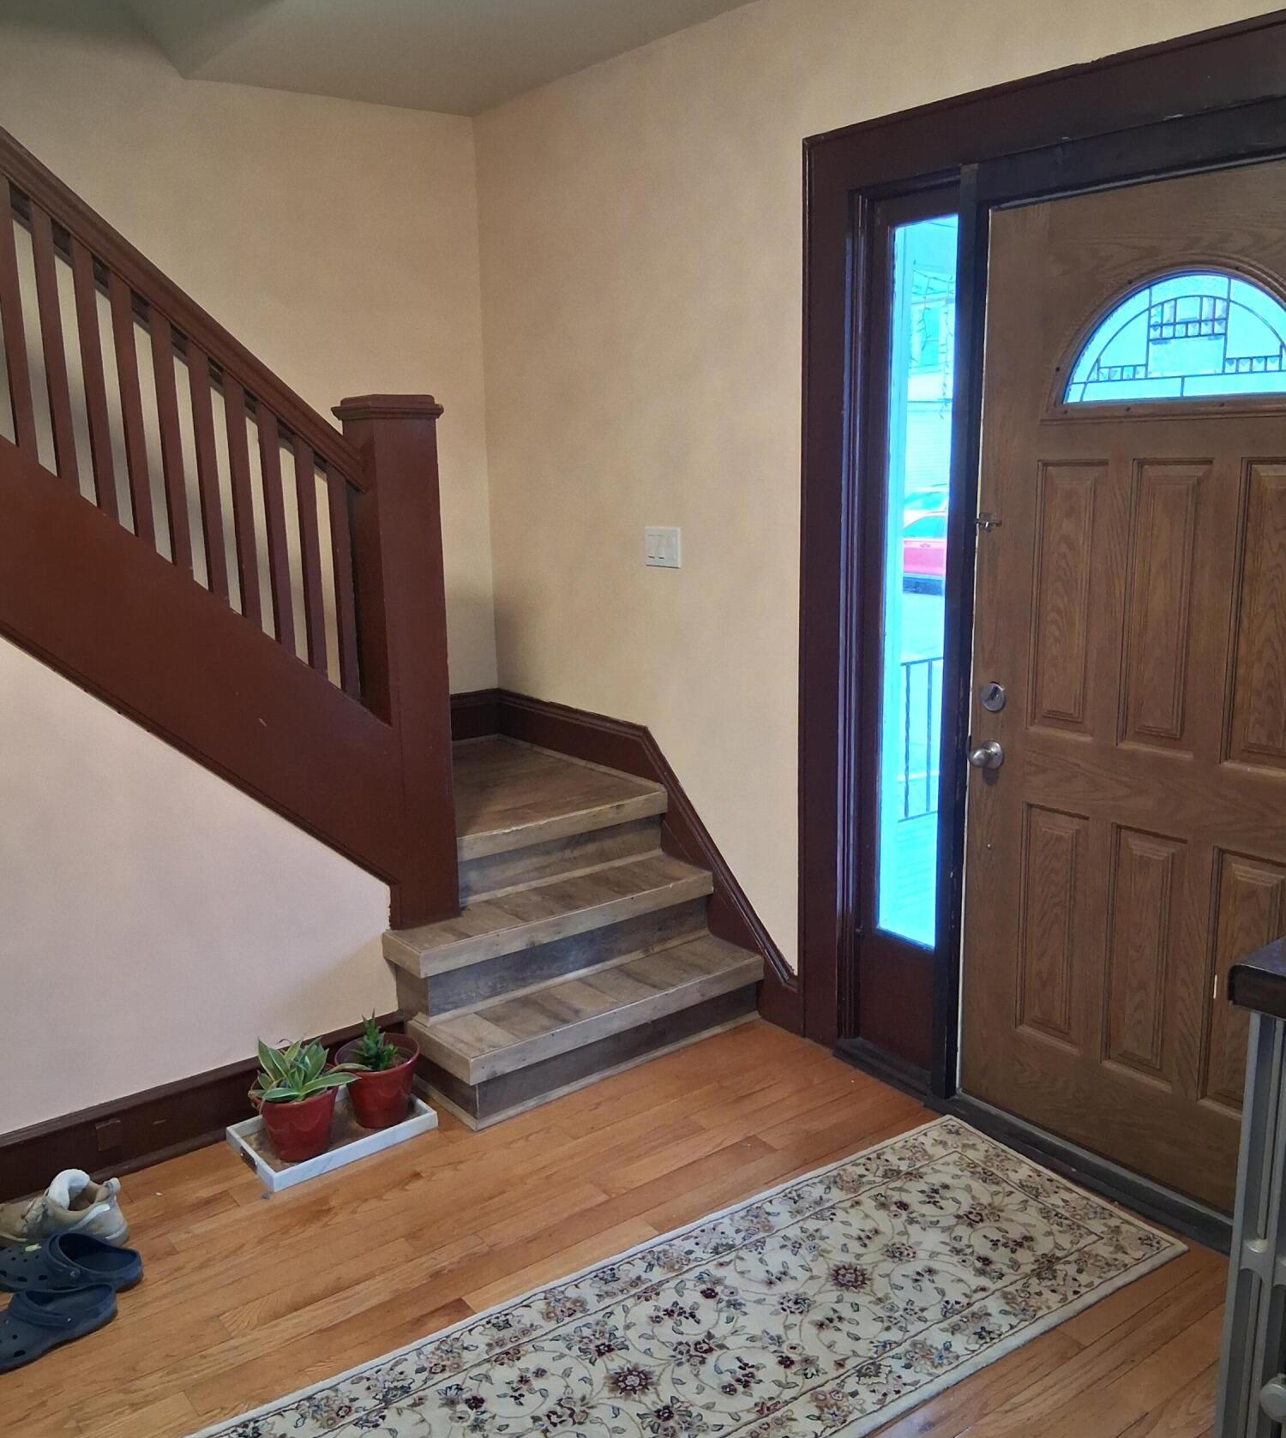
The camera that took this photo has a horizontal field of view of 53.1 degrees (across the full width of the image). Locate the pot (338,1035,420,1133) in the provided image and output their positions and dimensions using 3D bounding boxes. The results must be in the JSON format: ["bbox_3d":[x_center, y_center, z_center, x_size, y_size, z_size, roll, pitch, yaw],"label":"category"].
[{"bbox_3d":[-0.644,0.897,3.153,0.198,0.165,0.198,-1,12,0],"label":"pot"}]

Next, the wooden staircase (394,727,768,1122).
[{"bbox_3d":[-0.471,0.528,3.855,0.955,0.605,1.400,-10,15,-37],"label":"wooden staircase"}]

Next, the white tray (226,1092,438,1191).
[{"bbox_3d":[-0.739,0.985,3.094,0.420,0.042,0.260,-10,15,-37],"label":"white tray"}]

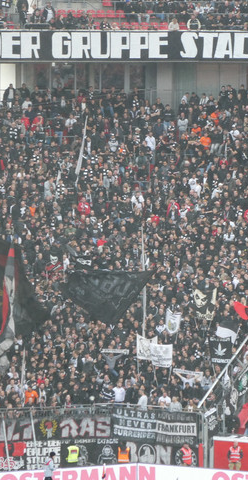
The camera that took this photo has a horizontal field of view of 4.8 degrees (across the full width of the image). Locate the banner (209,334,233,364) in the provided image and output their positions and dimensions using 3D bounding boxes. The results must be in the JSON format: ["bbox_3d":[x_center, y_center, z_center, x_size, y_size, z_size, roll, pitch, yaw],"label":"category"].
[{"bbox_3d":[4.164,4.712,127.000,0.987,1.277,0.100,0,5,0],"label":"banner"}]

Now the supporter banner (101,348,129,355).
[{"bbox_3d":[-0.362,4.749,126.000,1.278,0.213,0.100,1,7,0],"label":"supporter banner"}]

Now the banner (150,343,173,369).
[{"bbox_3d":[1.612,4.921,125.500,0.891,1.061,0.120,1,8,3],"label":"banner"}]

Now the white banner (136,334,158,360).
[{"bbox_3d":[1.021,4.670,128.500,0.940,1.110,0.100,0,4,3],"label":"white banner"}]

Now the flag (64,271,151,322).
[{"bbox_3d":[-0.741,2.464,129.000,4.056,2.282,0.700,0,5,0],"label":"flag"}]

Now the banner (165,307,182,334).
[{"bbox_3d":[2.180,3.568,129.500,0.700,1.103,0.100,0,5,0],"label":"banner"}]

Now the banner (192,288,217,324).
[{"bbox_3d":[3.470,2.823,127.500,1.034,1.465,0.120,1,8,5],"label":"banner"}]

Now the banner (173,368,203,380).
[{"bbox_3d":[2.769,5.731,127.000,1.350,0.420,0.120,1,4,8],"label":"banner"}]

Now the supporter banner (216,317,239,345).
[{"bbox_3d":[4.461,3.879,127.500,0.948,1.173,0.150,0,5,0],"label":"supporter banner"}]

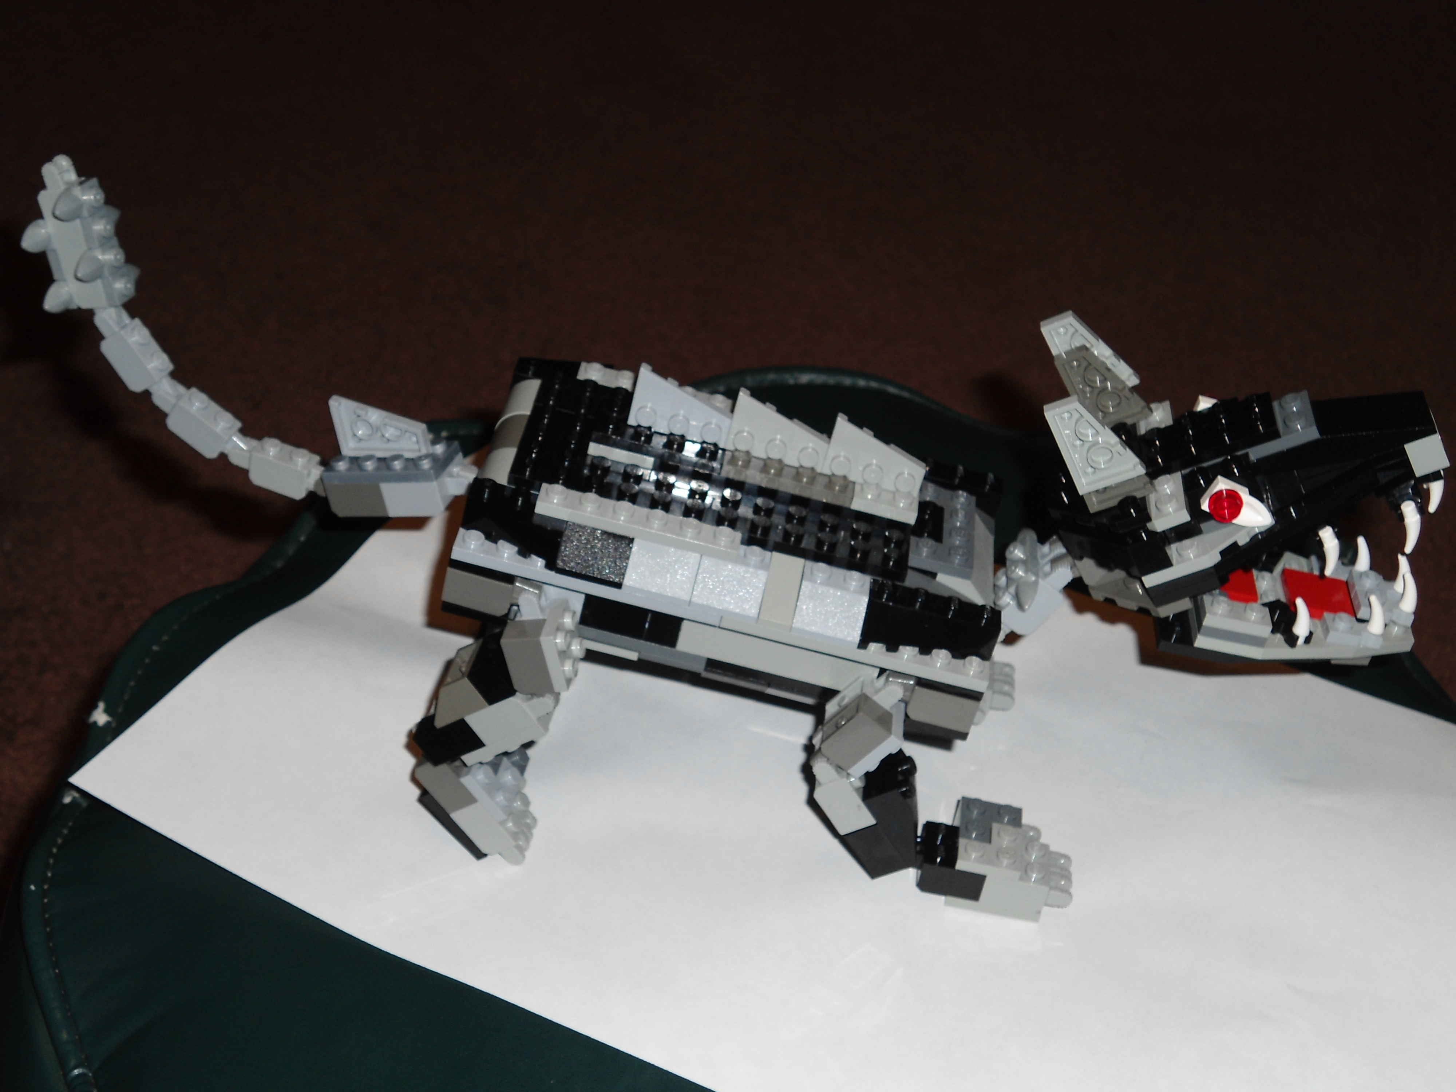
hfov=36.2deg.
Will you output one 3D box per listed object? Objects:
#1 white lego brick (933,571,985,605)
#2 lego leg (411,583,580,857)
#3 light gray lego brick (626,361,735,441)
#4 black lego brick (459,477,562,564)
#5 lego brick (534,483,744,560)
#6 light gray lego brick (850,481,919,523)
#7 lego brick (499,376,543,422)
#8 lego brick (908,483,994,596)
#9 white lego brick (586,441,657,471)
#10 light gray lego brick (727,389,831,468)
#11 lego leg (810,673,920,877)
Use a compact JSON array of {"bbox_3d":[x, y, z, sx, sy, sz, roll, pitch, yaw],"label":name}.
[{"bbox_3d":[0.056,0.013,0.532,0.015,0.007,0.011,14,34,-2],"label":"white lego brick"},{"bbox_3d":[-0.055,0.040,0.554,0.042,0.087,0.024,6,34,4],"label":"lego leg"},{"bbox_3d":[-0.011,-0.033,0.534,0.024,0.016,0.005,14,34,-2],"label":"light gray lego brick"},{"bbox_3d":[-0.049,-0.006,0.518,0.024,0.011,0.016,14,34,-2],"label":"black lego brick"},{"bbox_3d":[-0.021,-0.006,0.518,0.048,0.005,0.008,14,34,-2],"label":"lego brick"},{"bbox_3d":[0.038,-0.011,0.536,0.016,0.005,0.008,14,34,-2],"label":"light gray lego brick"},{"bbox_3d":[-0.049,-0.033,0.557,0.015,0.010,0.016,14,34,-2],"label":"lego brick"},{"bbox_3d":[0.055,-0.001,0.544,0.024,0.009,0.035,14,34,-2],"label":"lego brick"},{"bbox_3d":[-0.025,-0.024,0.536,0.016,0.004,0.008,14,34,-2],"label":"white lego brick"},{"bbox_3d":[0.013,-0.028,0.534,0.024,0.016,0.005,14,34,-2],"label":"light gray lego brick"},{"bbox_3d":[0.035,0.054,0.546,0.029,0.060,0.016,5,34,4],"label":"lego leg"}]

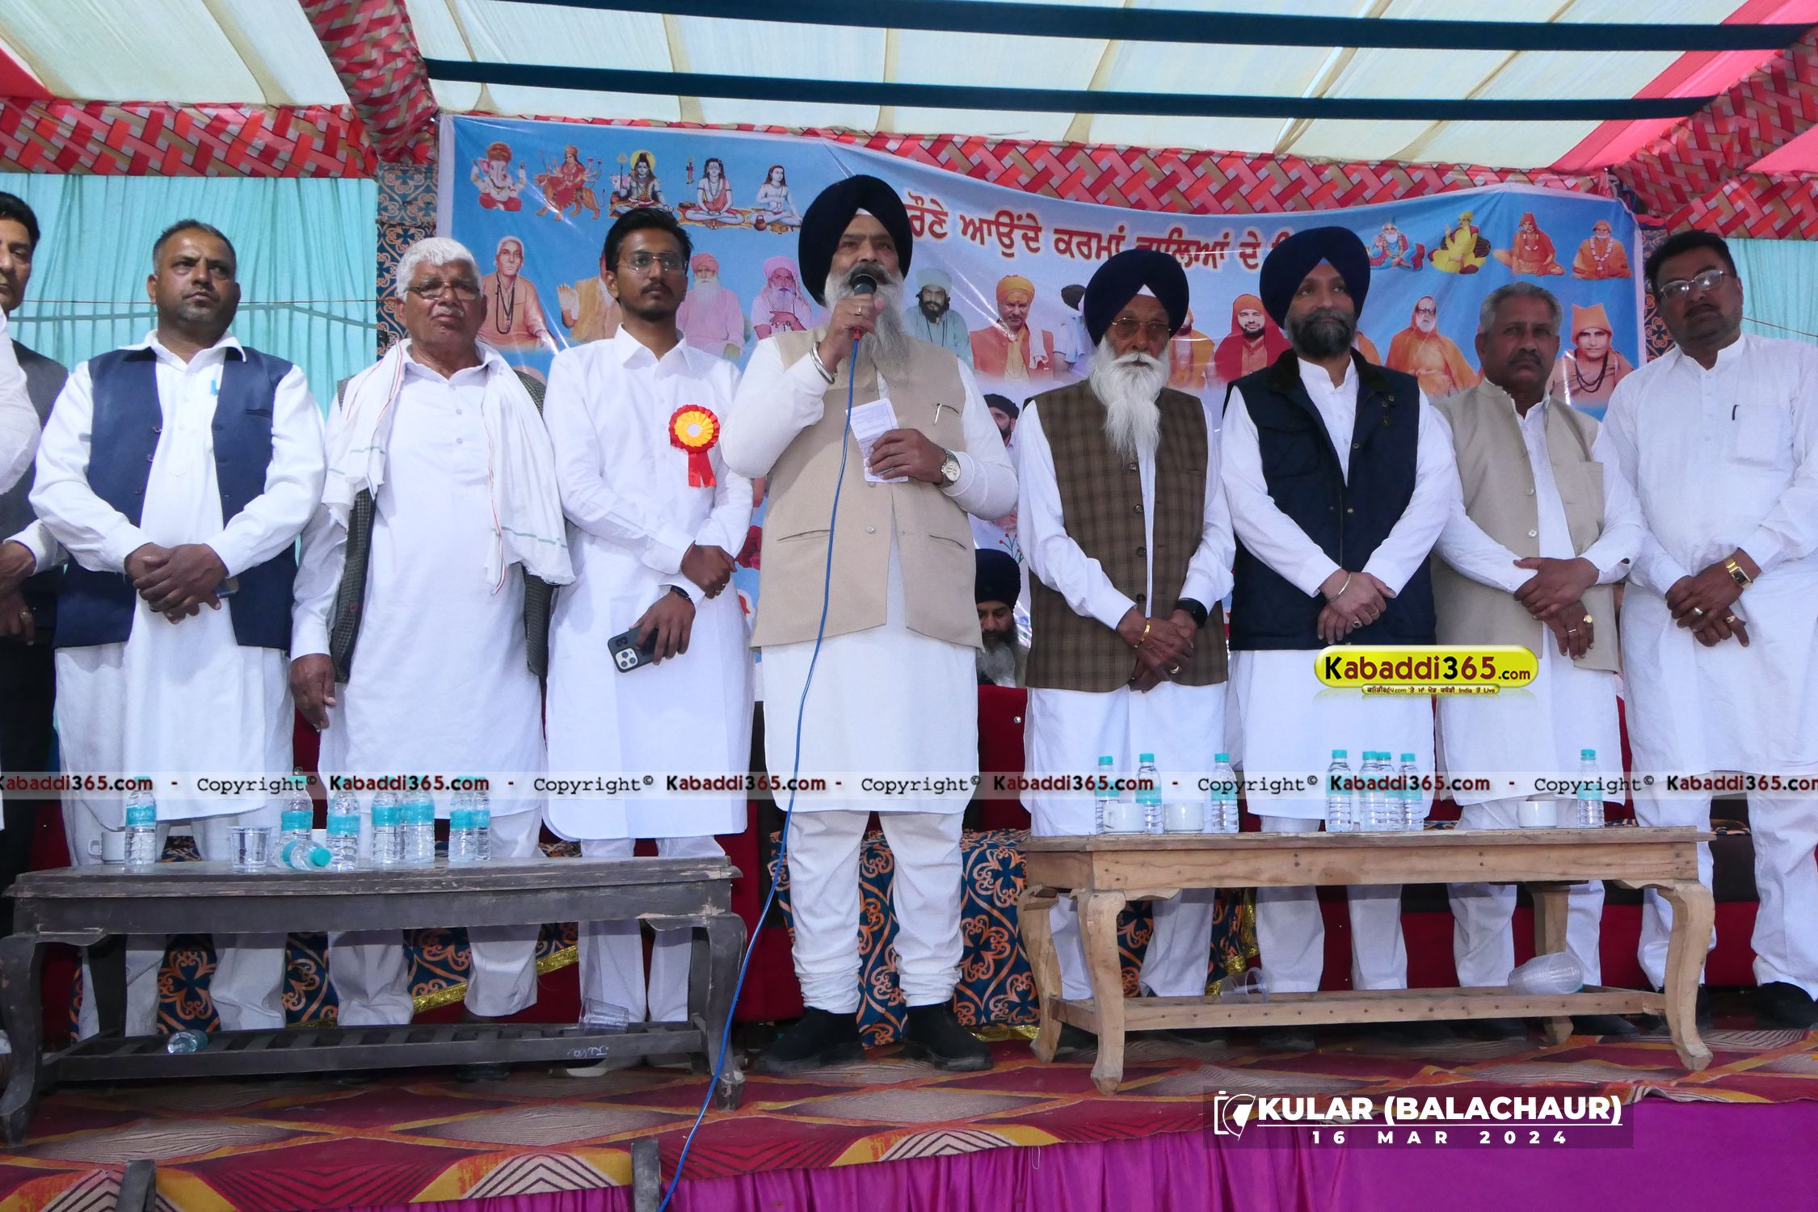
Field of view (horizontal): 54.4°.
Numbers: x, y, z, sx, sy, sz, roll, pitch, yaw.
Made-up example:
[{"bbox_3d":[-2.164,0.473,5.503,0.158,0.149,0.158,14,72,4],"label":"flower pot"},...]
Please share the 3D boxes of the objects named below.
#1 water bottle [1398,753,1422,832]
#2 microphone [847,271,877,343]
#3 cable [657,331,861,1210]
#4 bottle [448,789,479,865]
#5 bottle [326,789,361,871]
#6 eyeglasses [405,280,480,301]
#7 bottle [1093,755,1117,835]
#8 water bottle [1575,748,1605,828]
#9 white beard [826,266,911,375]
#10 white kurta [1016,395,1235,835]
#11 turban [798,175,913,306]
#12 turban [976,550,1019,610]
[{"bbox_3d":[1.014,0.378,3.579,0.051,0.160,0.051,-1,-7,0],"label":"water bottle"},{"bbox_3d":[-0.093,-0.587,3.470,0.050,0.175,0.050,5,-30,0],"label":"microphone"},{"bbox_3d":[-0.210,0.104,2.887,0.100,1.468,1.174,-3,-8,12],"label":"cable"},{"bbox_3d":[-0.795,0.384,3.160,0.054,0.155,0.054,-1,-7,0],"label":"bottle"},{"bbox_3d":[-0.933,0.360,2.920,0.054,0.155,0.054,-1,-7,0],"label":"bottle"},{"bbox_3d":[-0.987,-0.649,3.736,0.140,0.042,0.140,1,-5,-20],"label":"eyeglasses"},{"bbox_3d":[0.391,0.377,3.530,0.057,0.162,0.057,-1,-6,0],"label":"bottle"},{"bbox_3d":[1.386,0.372,3.600,0.057,0.162,0.057,-1,-6,0],"label":"water bottle"},{"bbox_3d":[-0.083,-0.582,3.600,0.165,0.220,0.140,5,-11,-14],"label":"white beard"},{"bbox_3d":[0.471,0.015,3.840,0.480,0.990,0.310,0,-7,-8],"label":"white kurta"},{"bbox_3d":[-0.112,-0.767,3.700,0.230,0.235,0.260,0,-10,-15],"label":"turban"},{"bbox_3d":[0.280,-0.085,5.850,0.190,0.190,0.220,-1,3,8],"label":"turban"}]

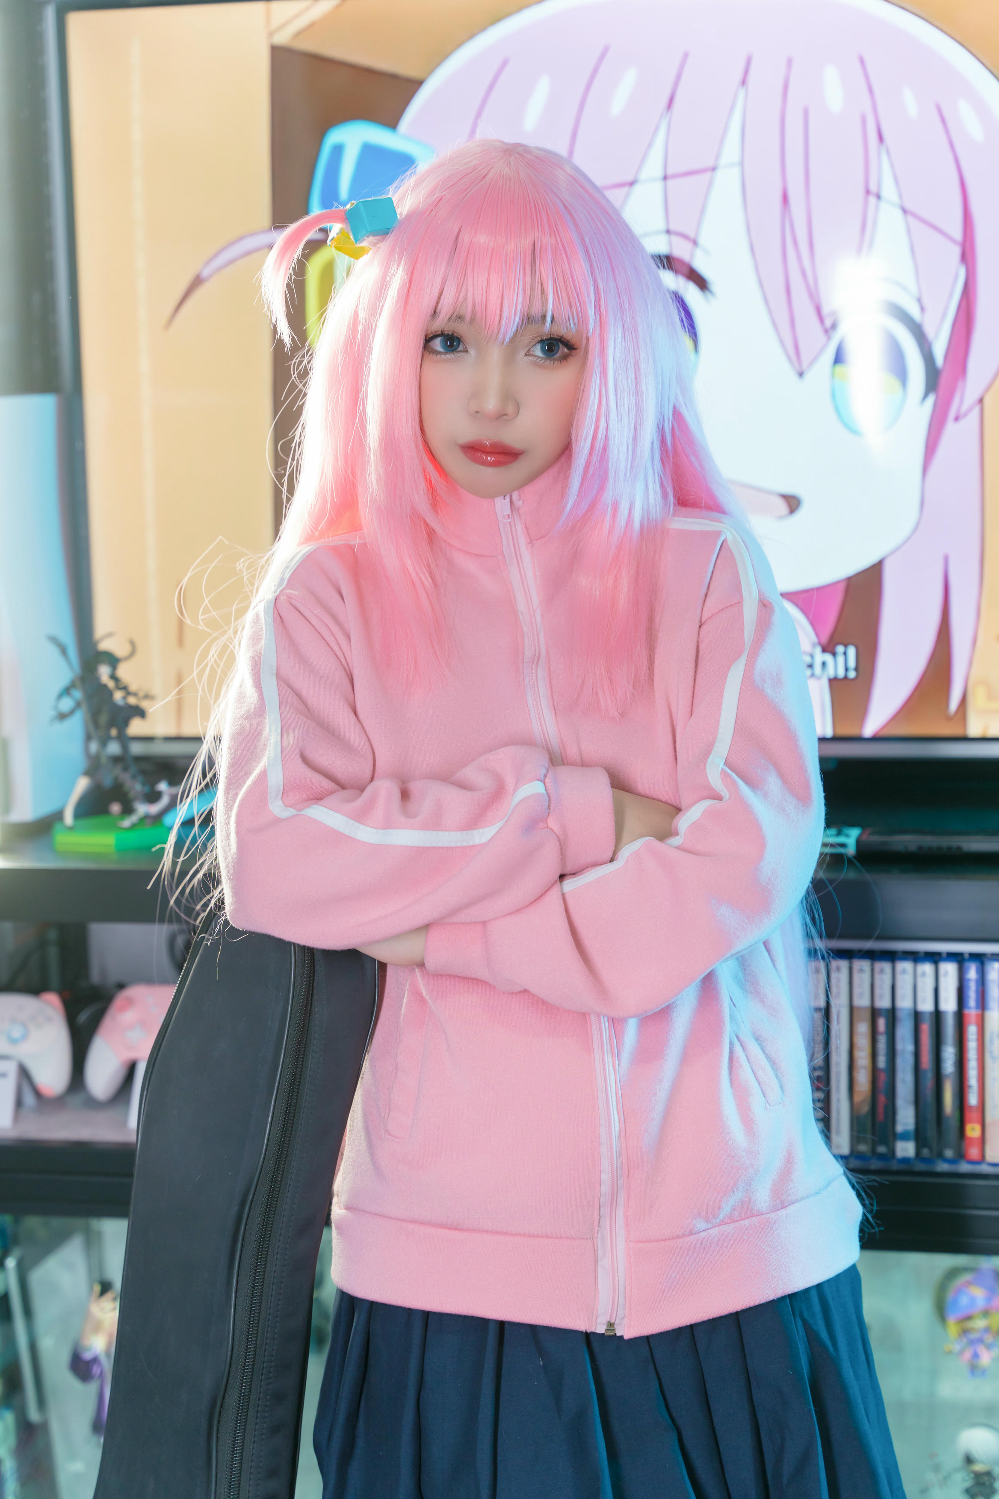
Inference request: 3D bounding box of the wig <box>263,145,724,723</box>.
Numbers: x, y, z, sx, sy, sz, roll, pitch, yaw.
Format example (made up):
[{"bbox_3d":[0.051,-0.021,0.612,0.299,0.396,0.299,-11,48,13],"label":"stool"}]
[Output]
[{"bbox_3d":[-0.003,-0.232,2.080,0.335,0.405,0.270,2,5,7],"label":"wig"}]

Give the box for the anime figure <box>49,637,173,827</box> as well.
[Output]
[{"bbox_3d":[-0.370,-0.017,2.770,0.118,0.182,0.100,0,5,14],"label":"anime figure"}]

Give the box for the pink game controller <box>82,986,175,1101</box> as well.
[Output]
[{"bbox_3d":[-0.303,0.268,2.660,0.153,0.105,0.060,0,-13,14],"label":"pink game controller"}]

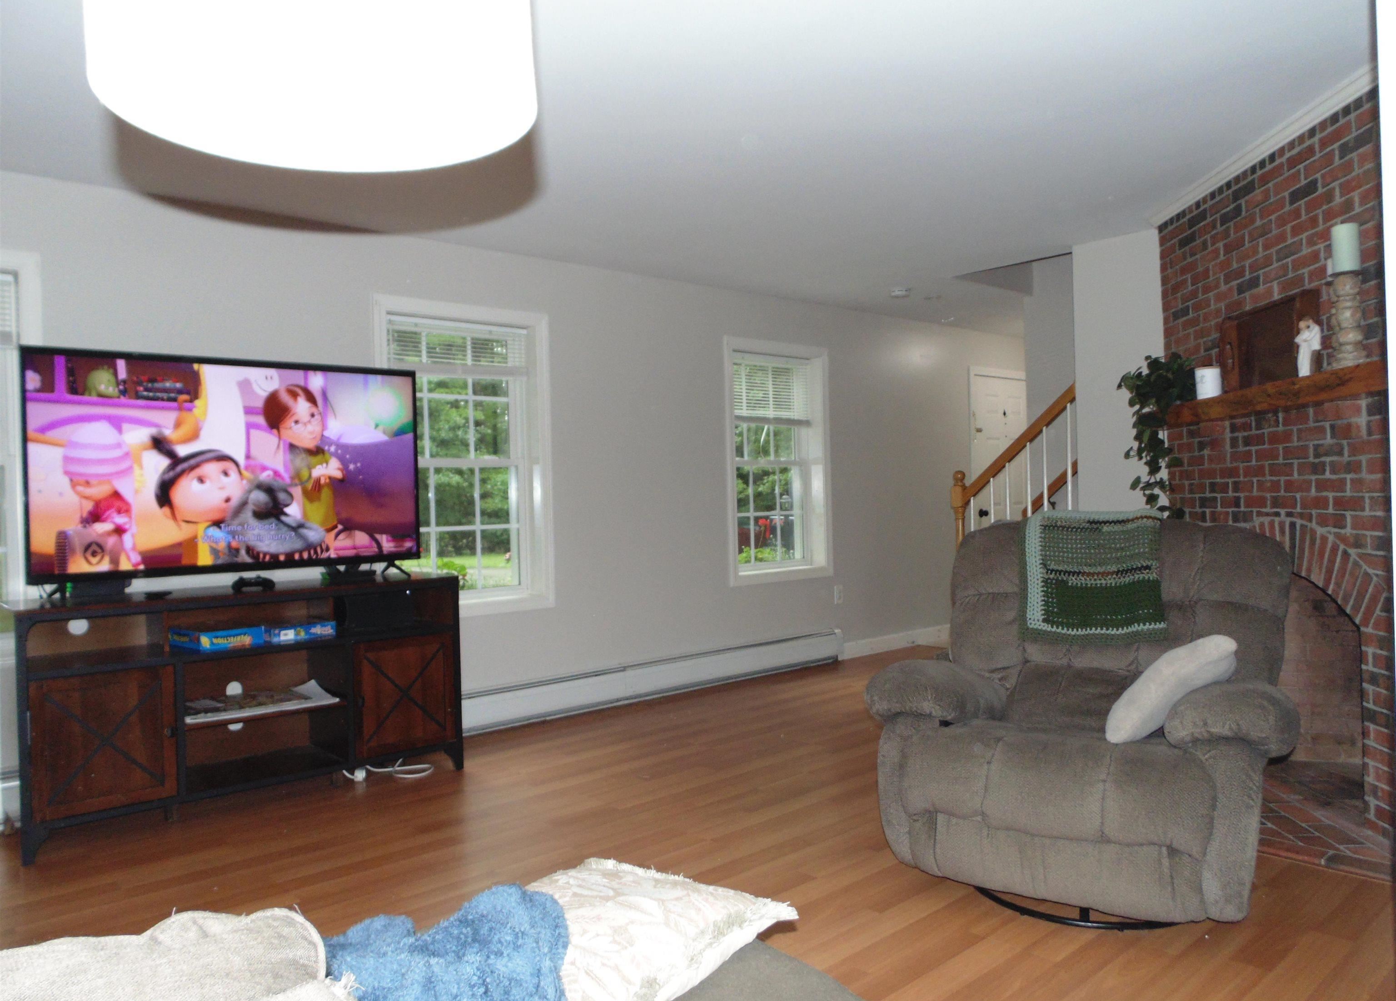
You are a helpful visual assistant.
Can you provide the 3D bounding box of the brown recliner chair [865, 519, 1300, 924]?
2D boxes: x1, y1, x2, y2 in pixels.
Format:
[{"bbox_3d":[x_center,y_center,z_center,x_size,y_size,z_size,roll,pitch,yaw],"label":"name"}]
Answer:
[{"bbox_3d":[1.113,0.584,2.815,1.080,1.035,0.970,-1,0,30],"label":"brown recliner chair"}]

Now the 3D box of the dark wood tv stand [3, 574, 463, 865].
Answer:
[{"bbox_3d":[-1.746,0.759,3.818,1.560,0.816,0.393,-2,0,-41],"label":"dark wood tv stand"}]

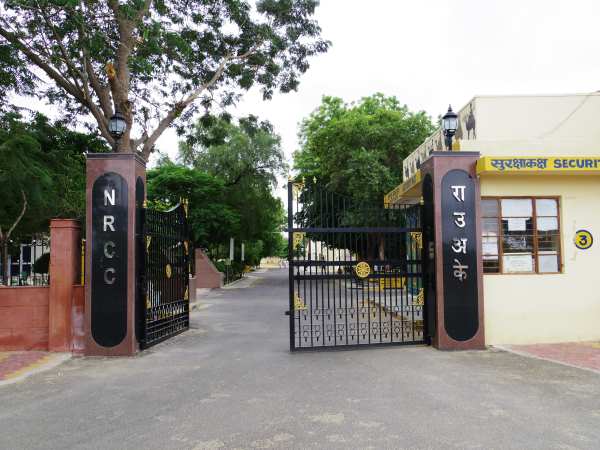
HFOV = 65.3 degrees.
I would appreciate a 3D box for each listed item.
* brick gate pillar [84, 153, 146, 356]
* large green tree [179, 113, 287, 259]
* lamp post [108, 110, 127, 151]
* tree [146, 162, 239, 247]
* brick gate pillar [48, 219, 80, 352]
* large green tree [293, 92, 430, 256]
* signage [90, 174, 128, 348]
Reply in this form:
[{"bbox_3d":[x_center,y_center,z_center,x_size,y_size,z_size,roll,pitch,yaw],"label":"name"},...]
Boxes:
[{"bbox_3d":[-3.046,0.477,7.849,0.770,3.237,0.710,-1,-4,-3],"label":"brick gate pillar"},{"bbox_3d":[-4.556,-1.913,31.349,7.300,11.031,7.300,-1,-4,-3],"label":"large green tree"},{"bbox_3d":[-3.107,-1.556,7.977,0.285,0.839,0.285,-1,-4,-3],"label":"lamp post"},{"bbox_3d":[-4.958,0.078,21.183,4.900,5.783,4.700,-1,-4,-3],"label":"tree"},{"bbox_3d":[-3.898,0.989,7.806,0.377,2.157,0.340,-1,-4,-3],"label":"brick gate pillar"},{"bbox_3d":[3.334,-1.921,24.314,7.600,9.913,7.400,-1,-4,-3],"label":"large green tree"},{"bbox_3d":[-3.026,0.538,7.470,0.577,2.786,0.060,-1,-4,-3],"label":"signage"}]

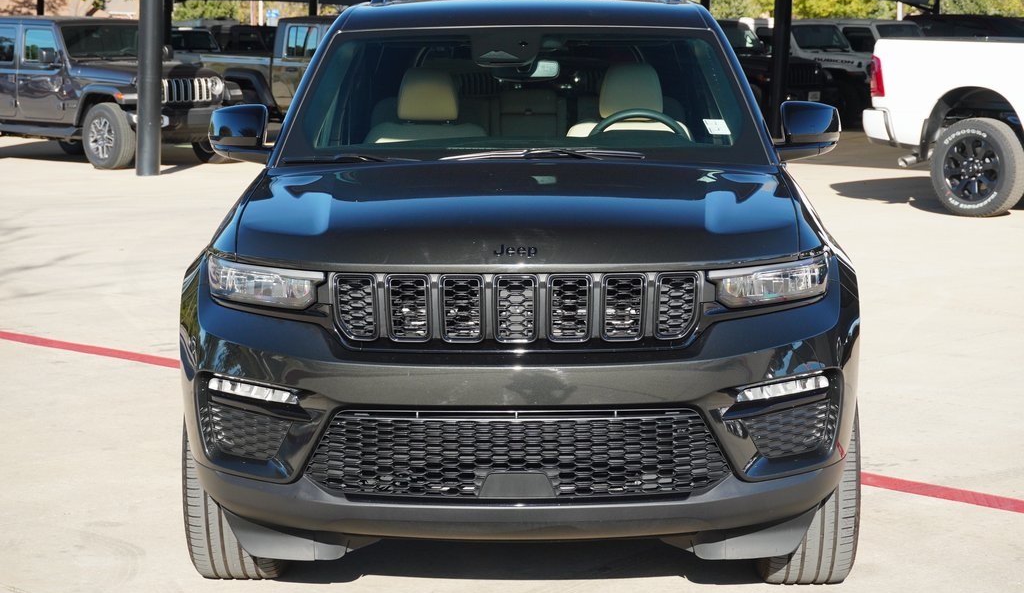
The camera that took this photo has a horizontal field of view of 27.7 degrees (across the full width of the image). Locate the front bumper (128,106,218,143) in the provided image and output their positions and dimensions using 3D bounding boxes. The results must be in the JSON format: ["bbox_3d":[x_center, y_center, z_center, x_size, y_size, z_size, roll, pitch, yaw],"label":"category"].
[{"bbox_3d":[-3.859,-2.089,25.068,0.360,0.390,1.660,7,10,43],"label":"front bumper"}]

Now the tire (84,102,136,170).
[{"bbox_3d":[-4.808,-1.918,24.885,0.810,0.810,0.260,7,10,43],"label":"tire"}]

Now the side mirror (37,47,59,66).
[{"bbox_3d":[-5.675,-2.935,25.375,0.130,0.220,0.220,7,10,43],"label":"side mirror"}]

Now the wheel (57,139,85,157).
[{"bbox_3d":[-5.884,-2.319,28.086,0.810,0.810,0.260,7,10,43],"label":"wheel"}]

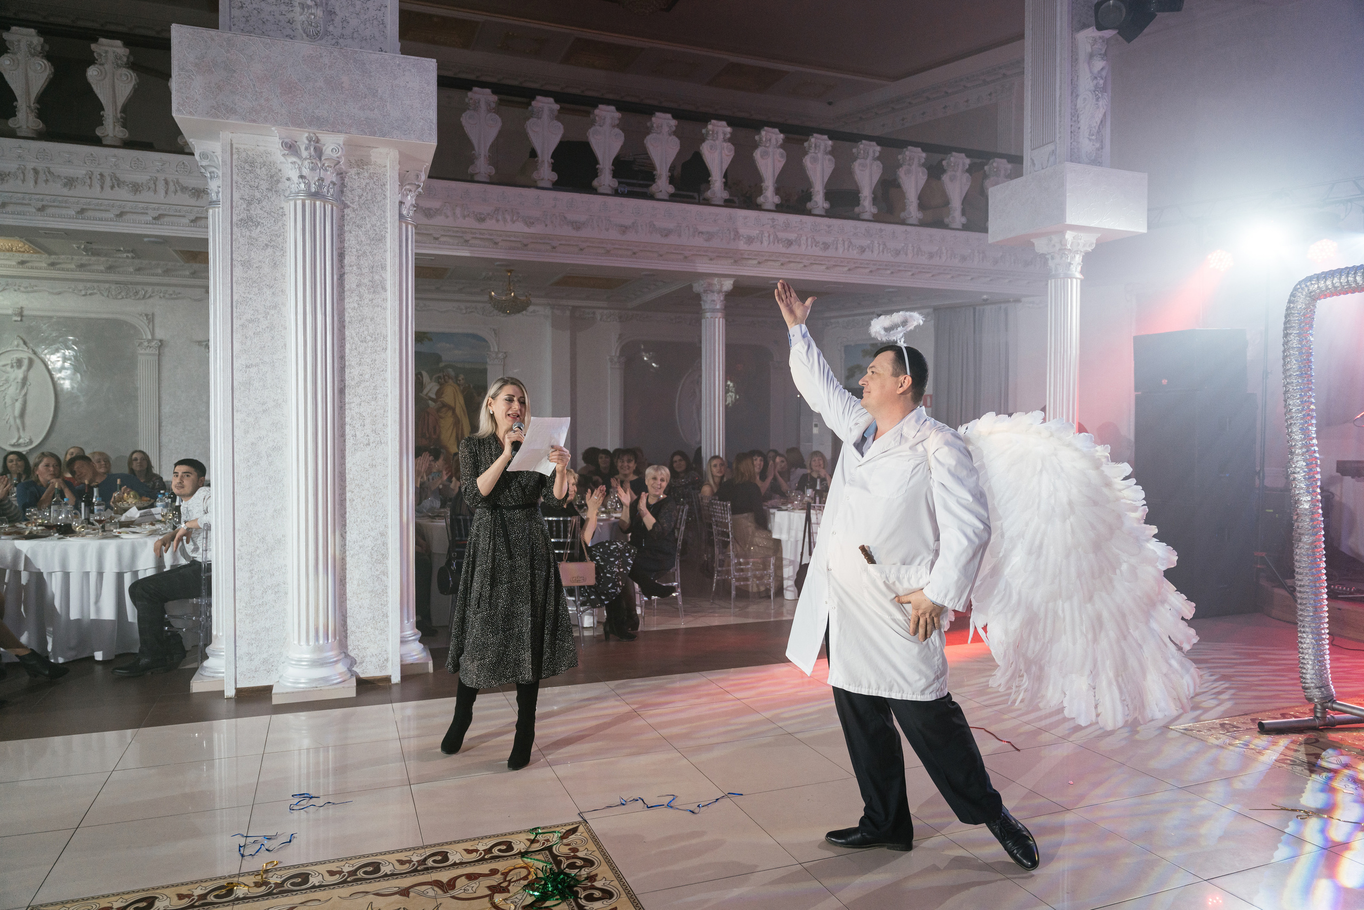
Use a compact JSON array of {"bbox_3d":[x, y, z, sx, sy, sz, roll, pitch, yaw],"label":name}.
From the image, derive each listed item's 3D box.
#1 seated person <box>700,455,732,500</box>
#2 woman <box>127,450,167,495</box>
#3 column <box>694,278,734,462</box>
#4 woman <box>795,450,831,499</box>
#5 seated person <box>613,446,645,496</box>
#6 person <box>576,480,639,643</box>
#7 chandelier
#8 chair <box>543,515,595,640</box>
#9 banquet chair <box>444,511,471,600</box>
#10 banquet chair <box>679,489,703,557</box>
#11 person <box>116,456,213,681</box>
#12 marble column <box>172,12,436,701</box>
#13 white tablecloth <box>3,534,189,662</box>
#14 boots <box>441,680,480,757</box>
[{"bbox_3d":[0.430,0.632,8.350,0.750,1.250,0.500,0,2,-6],"label":"seated person"},{"bbox_3d":[-5.000,0.607,8.350,0.470,1.270,0.650,-1,2,-24],"label":"woman"},{"bbox_3d":[0.338,-0.345,9.889,0.380,3.110,0.380,-1,2,-21],"label":"column"},{"bbox_3d":[1.430,0.588,9.700,0.520,1.260,0.750,0,2,-6],"label":"woman"},{"bbox_3d":[-0.510,0.595,8.450,0.500,1.310,0.650,0,2,3],"label":"seated person"},{"bbox_3d":[-0.620,0.700,6.400,0.680,1.220,0.470,0,2,-18],"label":"person"},{"bbox_3d":[-1.944,-1.841,10.300,0.490,0.520,0.490,-1,2,-21],"label":"chandelier"},{"bbox_3d":[-0.860,0.862,6.400,0.410,0.900,0.450,0,2,9],"label":"chair"},{"bbox_3d":[-1.400,0.864,6.470,0.410,0.900,0.450,0,2,-6],"label":"banquet chair"},{"bbox_3d":[0.280,0.782,8.980,0.450,0.910,0.430,-1,2,-21],"label":"banquet chair"},{"bbox_3d":[-3.200,0.675,5.800,0.680,1.300,0.500,0,2,-18],"label":"person"},{"bbox_3d":[-2.228,-0.454,5.528,1.320,3.570,1.280,-1,2,-21],"label":"marble column"},{"bbox_3d":[-4.020,0.908,6.680,1.700,0.770,1.700,-1,2,-21],"label":"white tablecloth"},{"bbox_3d":[-1.055,1.160,4.310,0.150,0.430,0.260,0,2,7],"label":"boots"}]

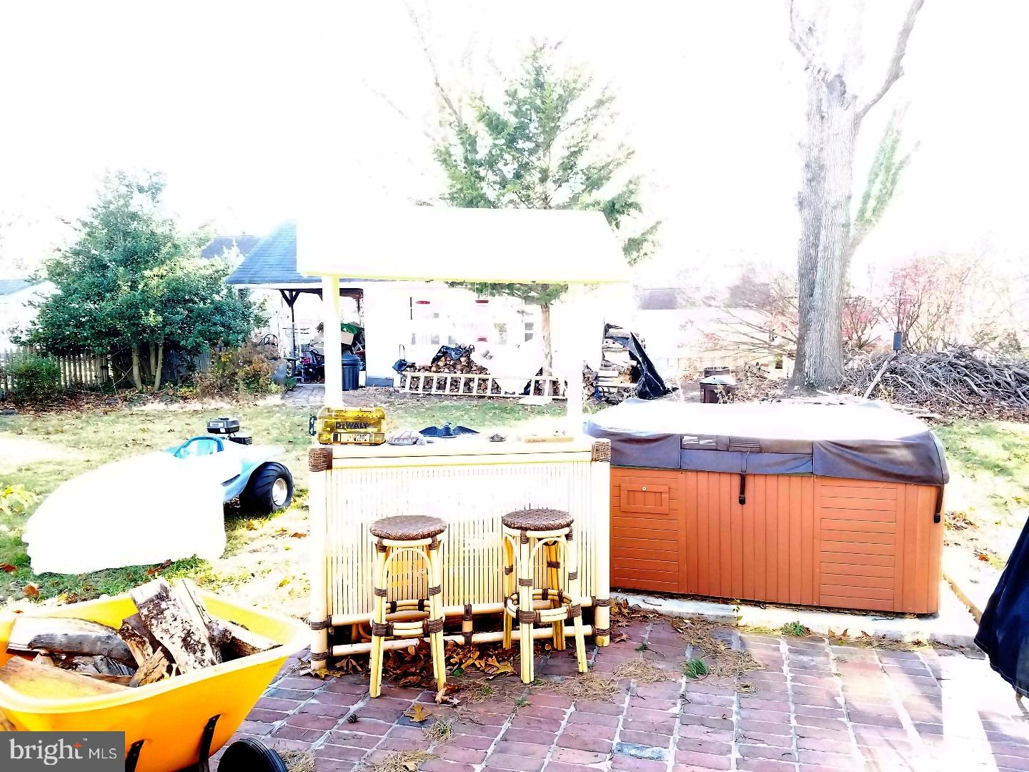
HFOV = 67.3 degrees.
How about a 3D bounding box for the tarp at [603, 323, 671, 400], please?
[{"bbox_3d":[2.330,-0.501,14.491,1.250,1.400,1.100,0,2,9],"label":"tarp"}]

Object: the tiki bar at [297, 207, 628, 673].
[{"bbox_3d":[-0.279,0.176,4.304,1.740,2.350,0.950,0,2,-13],"label":"tiki bar"}]

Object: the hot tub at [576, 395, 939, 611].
[{"bbox_3d":[1.687,0.725,5.656,2.200,1.060,2.150,1,2,17],"label":"hot tub"}]

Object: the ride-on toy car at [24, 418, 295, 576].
[{"bbox_3d":[-2.570,0.720,5.920,1.170,0.770,2.150,0,4,0],"label":"ride-on toy car"}]

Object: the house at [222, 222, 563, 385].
[{"bbox_3d":[-2.103,-2.325,20.948,8.400,4.500,7.200,0,2,9],"label":"house"}]

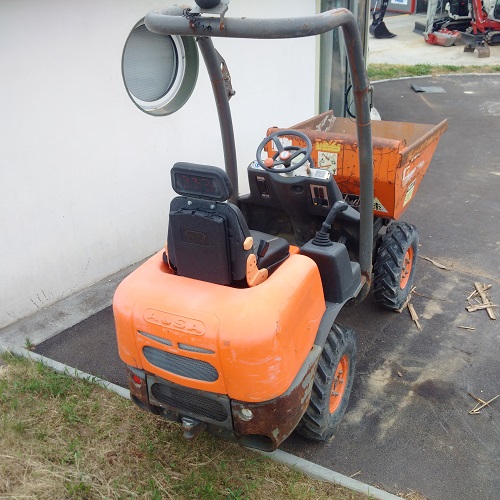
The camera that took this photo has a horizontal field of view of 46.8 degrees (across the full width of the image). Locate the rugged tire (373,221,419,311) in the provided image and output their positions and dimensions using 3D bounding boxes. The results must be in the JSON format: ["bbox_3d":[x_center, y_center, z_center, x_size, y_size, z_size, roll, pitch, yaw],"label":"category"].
[{"bbox_3d":[1.157,0.125,4.542,0.190,0.670,0.670,13,31,28],"label":"rugged tire"}]

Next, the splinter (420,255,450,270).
[{"bbox_3d":[1.675,0.114,5.237,0.025,0.015,0.356,-18,31,-27],"label":"splinter"}]

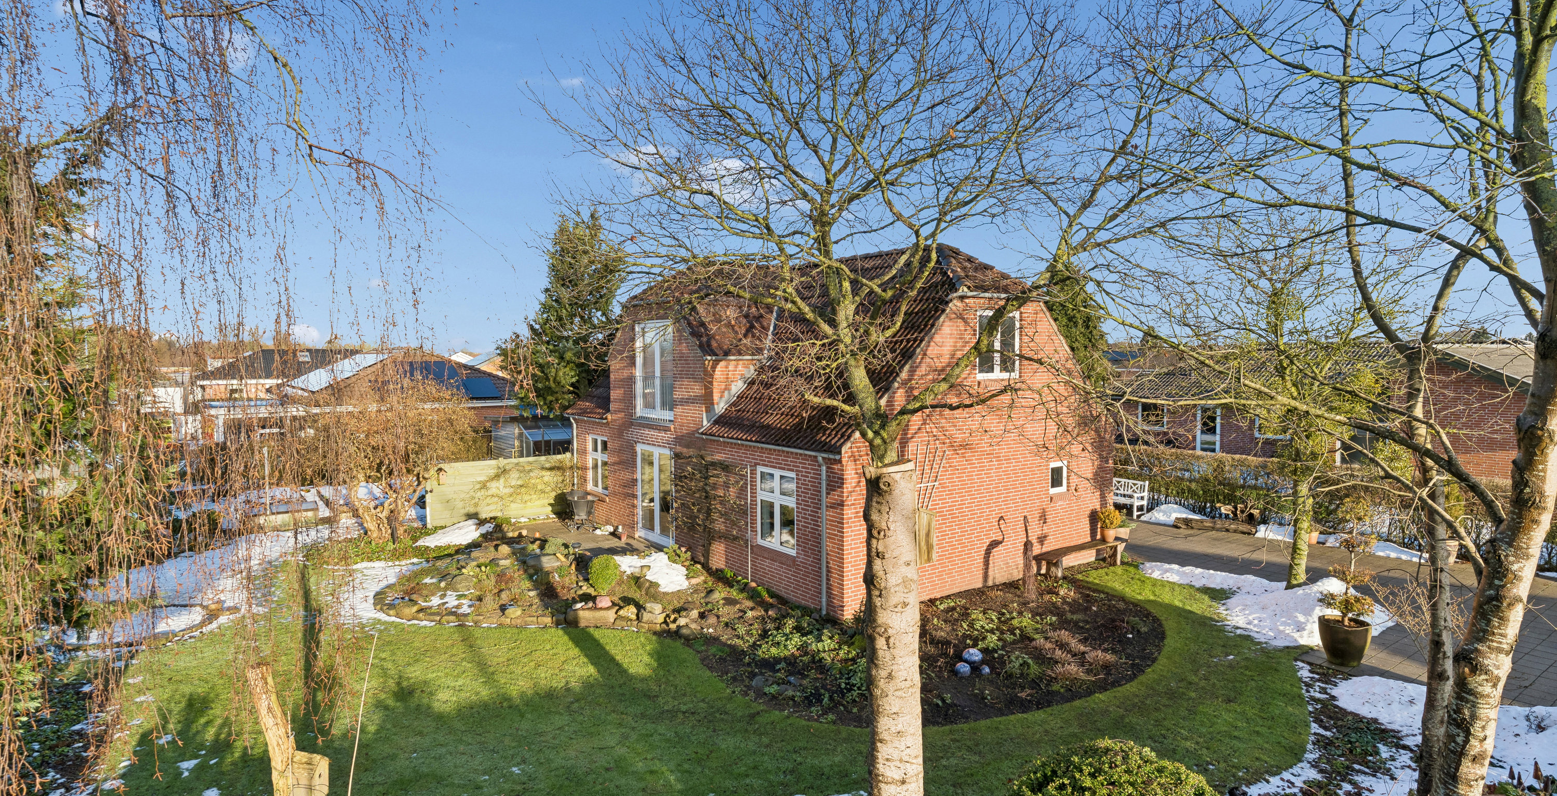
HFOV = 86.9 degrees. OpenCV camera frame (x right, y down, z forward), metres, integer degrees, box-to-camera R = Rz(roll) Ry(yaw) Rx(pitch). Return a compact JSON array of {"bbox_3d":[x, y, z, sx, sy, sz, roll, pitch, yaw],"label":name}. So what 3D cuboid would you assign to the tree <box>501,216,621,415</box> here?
[{"bbox_3d":[-6.299,-1.537,25.928,4.600,8.658,4.600,-3,4,-36],"label":"tree"}]

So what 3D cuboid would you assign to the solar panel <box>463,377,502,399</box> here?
[{"bbox_3d":[-11.465,-0.392,31.756,1.030,0.040,1.690,-2,28,-33],"label":"solar panel"}]

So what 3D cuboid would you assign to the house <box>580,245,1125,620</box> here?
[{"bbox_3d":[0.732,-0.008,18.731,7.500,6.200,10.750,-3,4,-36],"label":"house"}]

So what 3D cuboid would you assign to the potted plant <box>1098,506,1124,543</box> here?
[{"bbox_3d":[6.504,2.491,16.139,0.480,0.700,0.480,-3,4,-36],"label":"potted plant"}]

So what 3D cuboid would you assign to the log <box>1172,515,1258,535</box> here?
[{"bbox_3d":[10.128,2.964,19.060,1.760,0.260,0.270,1,4,28],"label":"log"}]

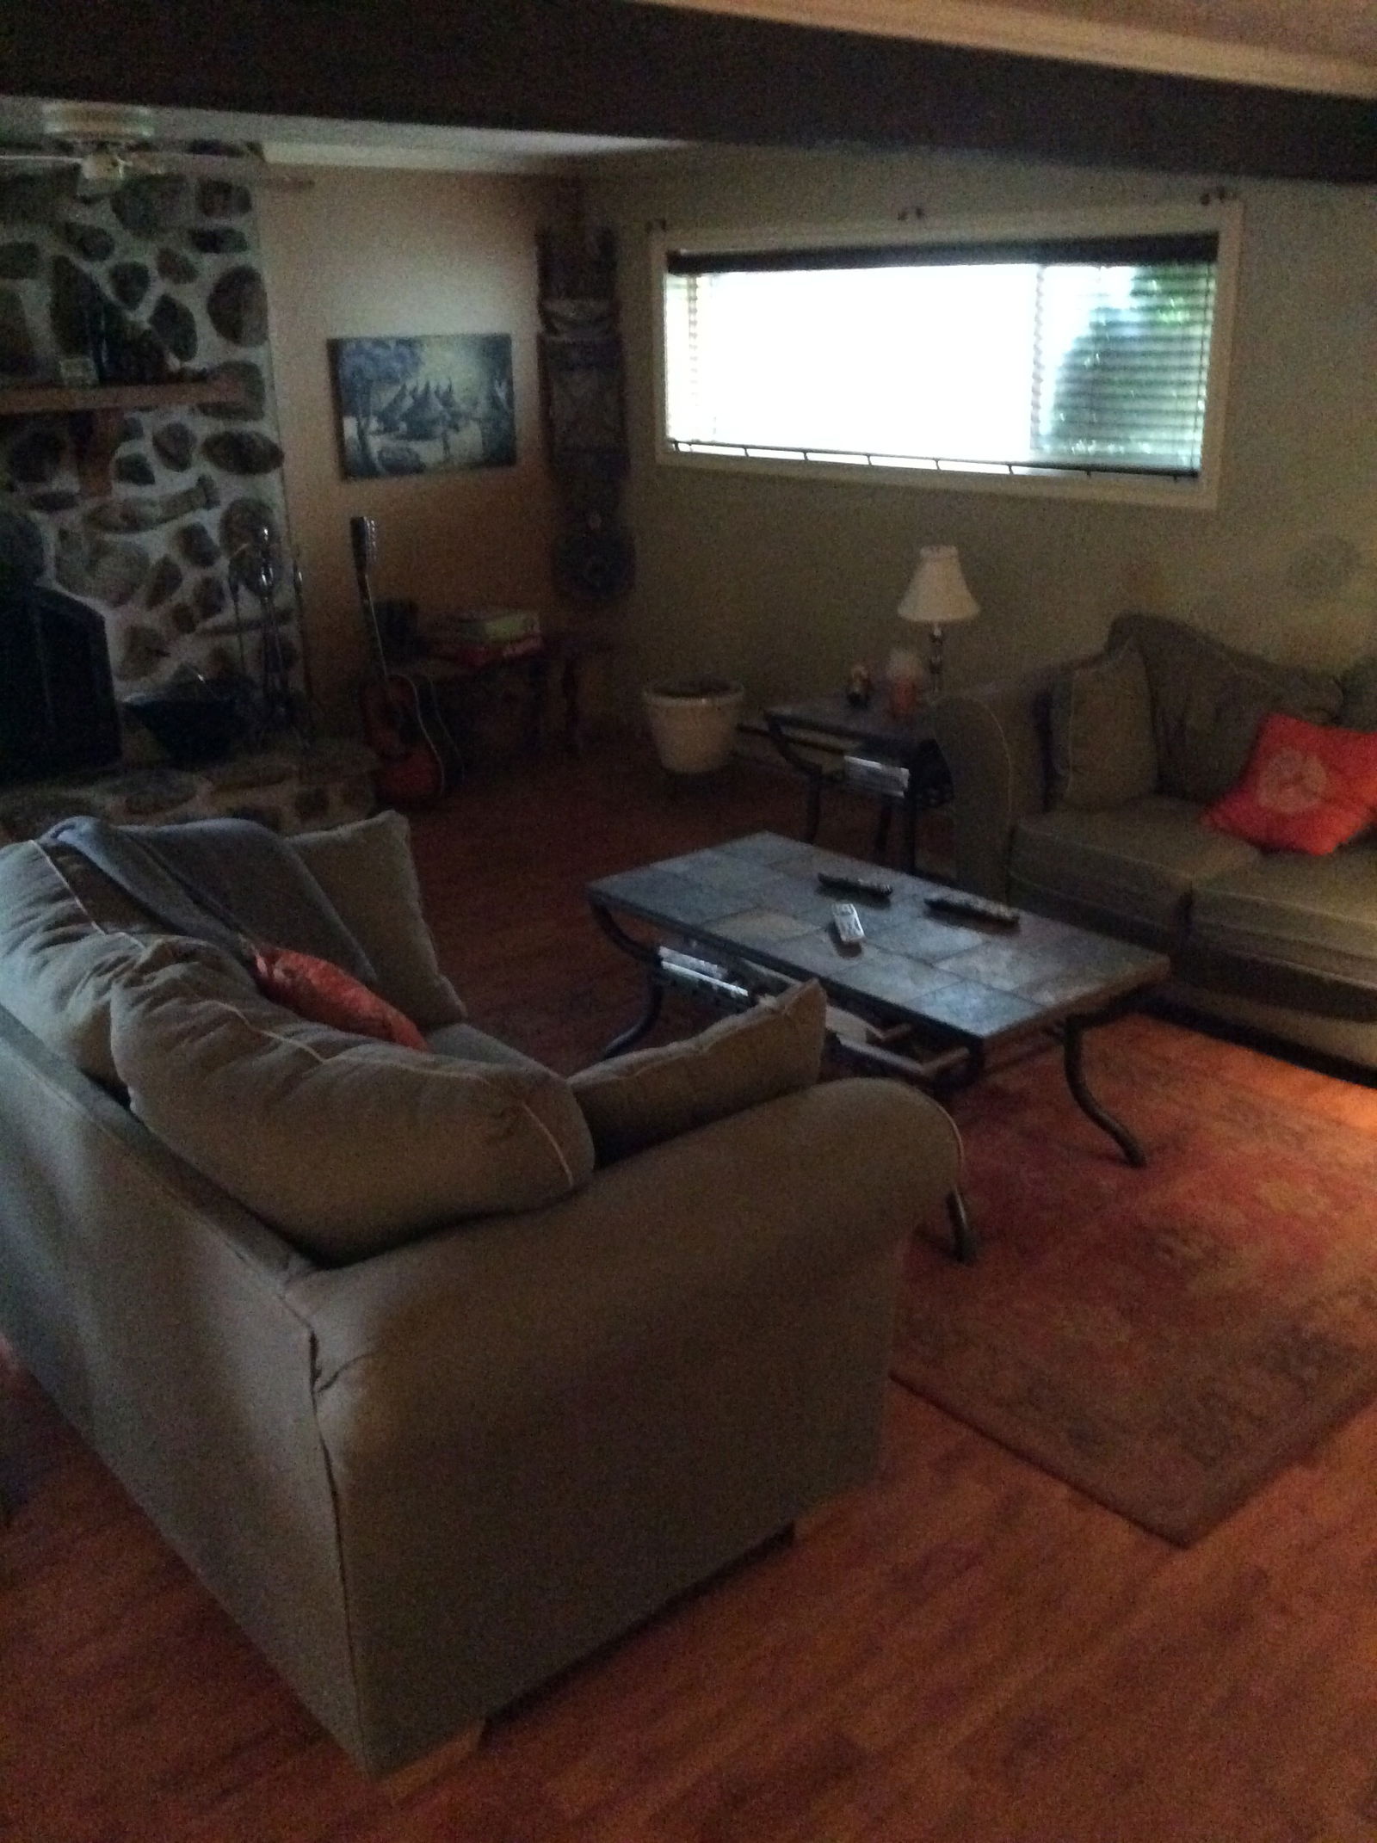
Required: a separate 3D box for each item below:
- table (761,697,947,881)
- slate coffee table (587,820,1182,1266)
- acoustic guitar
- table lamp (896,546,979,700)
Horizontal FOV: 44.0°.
[{"bbox_3d":[0.627,-0.368,5.115,0.574,0.568,0.548,17,27,40],"label":"table"},{"bbox_3d":[0.369,0.217,3.716,0.566,0.480,1.155,-18,26,-37],"label":"slate coffee table"},{"bbox_3d":[-1.048,-0.907,6.011,0.395,1.030,0.125,3,20,34],"label":"acoustic guitar"},{"bbox_3d":[0.728,-0.865,4.976,0.245,0.454,0.245,-1,21,1],"label":"table lamp"}]

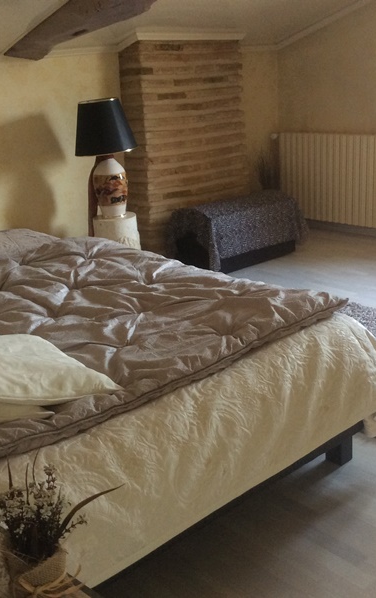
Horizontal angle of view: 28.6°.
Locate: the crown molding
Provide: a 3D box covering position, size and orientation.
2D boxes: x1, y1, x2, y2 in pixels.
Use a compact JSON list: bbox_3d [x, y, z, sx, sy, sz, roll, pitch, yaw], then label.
[{"bbox_3d":[-0.031,-1.891,5.400,1.115,0.125,0.298,-19,23,-40],"label":"crown molding"}]

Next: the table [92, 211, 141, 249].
[{"bbox_3d":[-0.472,-0.319,5.047,0.305,0.508,0.305,-19,23,-40],"label":"table"}]

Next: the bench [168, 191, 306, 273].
[{"bbox_3d":[0.404,-0.531,5.696,1.022,0.430,0.454,-19,23,-40],"label":"bench"}]

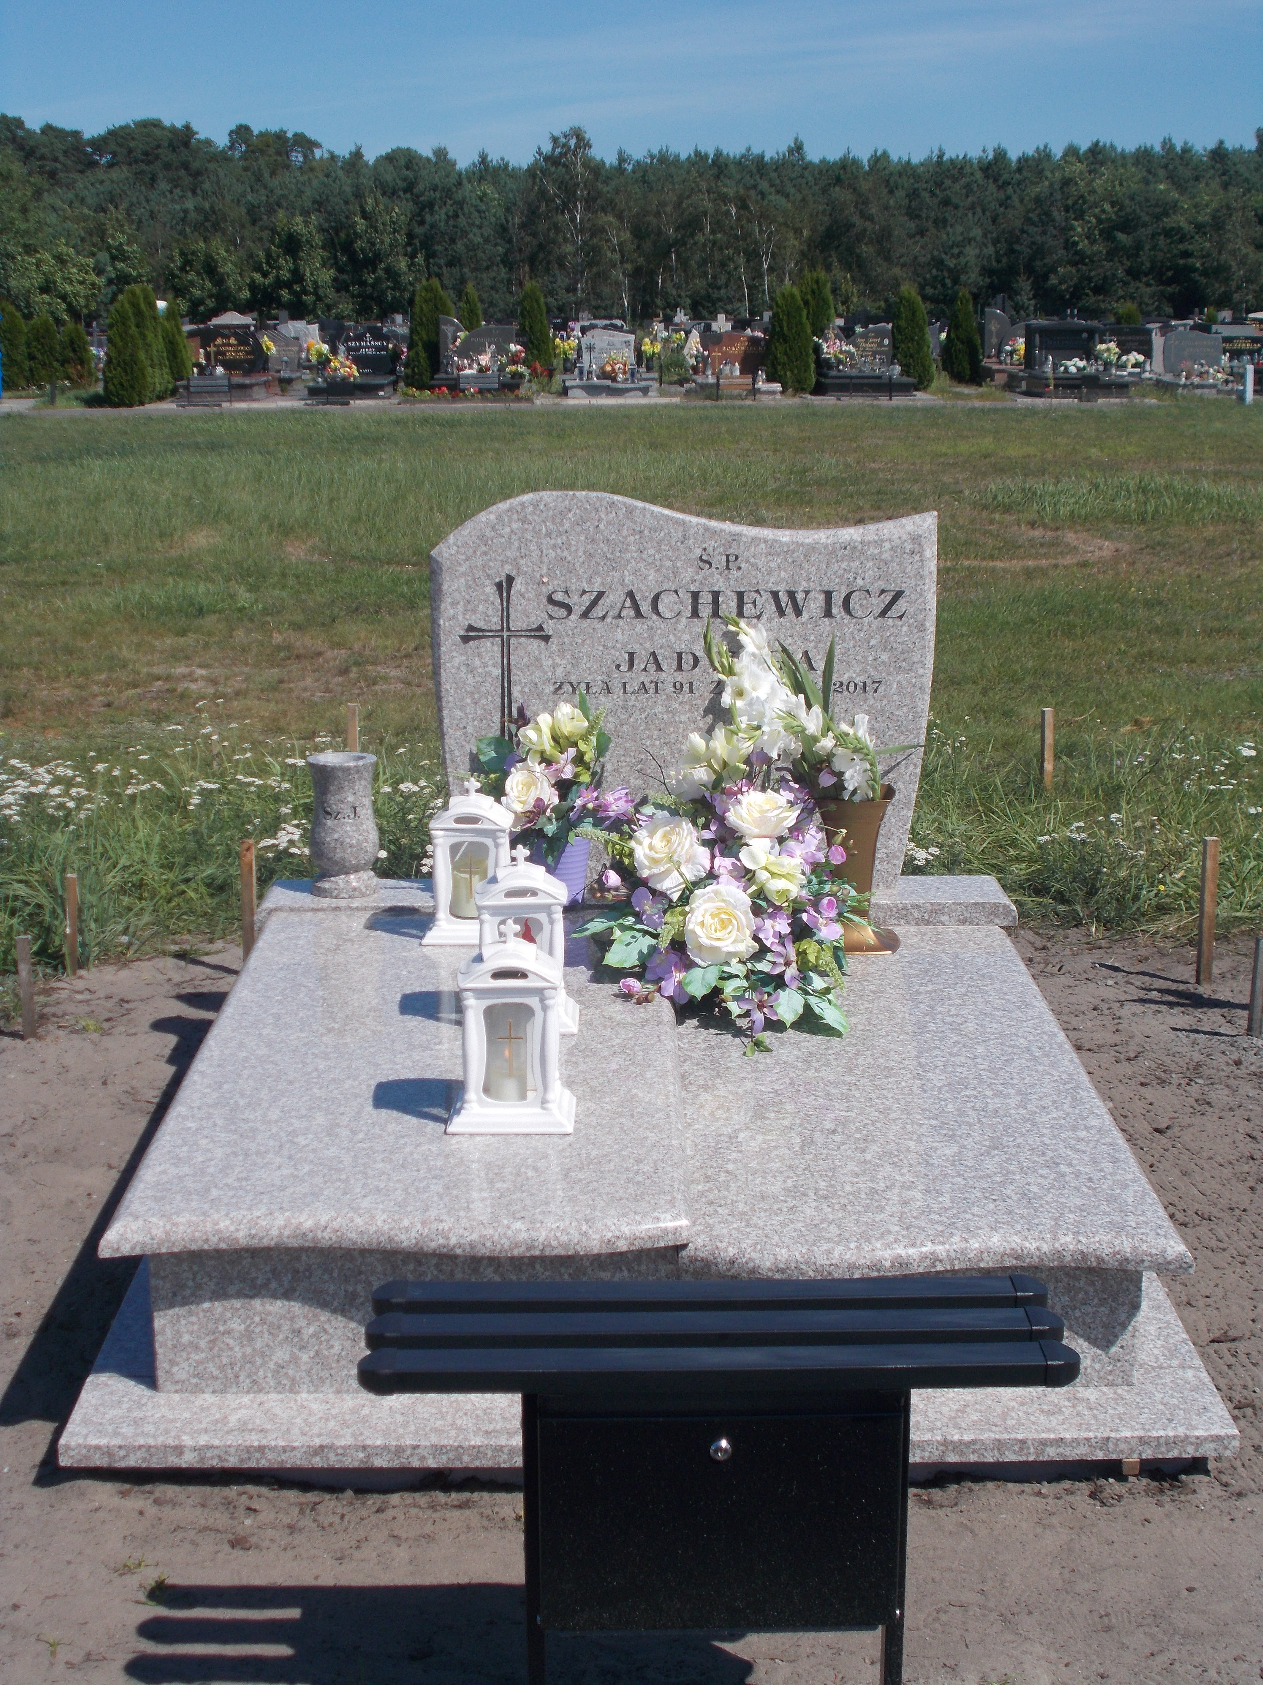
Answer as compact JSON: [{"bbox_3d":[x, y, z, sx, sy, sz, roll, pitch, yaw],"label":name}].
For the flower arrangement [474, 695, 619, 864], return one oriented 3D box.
[{"bbox_3d":[-0.148,-0.109,4.271,0.250,0.275,0.220,0,14,0],"label":"flower arrangement"}]

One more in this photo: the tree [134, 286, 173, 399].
[{"bbox_3d":[-7.176,-7.492,36.500,0.630,1.650,0.630,0,13,0],"label":"tree"}]

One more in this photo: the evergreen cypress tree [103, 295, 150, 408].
[{"bbox_3d":[-7.260,-7.070,35.000,0.680,1.580,0.680,0,13,0],"label":"evergreen cypress tree"}]

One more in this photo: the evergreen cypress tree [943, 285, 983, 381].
[{"bbox_3d":[5.169,-7.923,38.000,0.600,1.530,0.600,0,13,0],"label":"evergreen cypress tree"}]

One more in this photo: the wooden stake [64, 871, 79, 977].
[{"bbox_3d":[-1.198,0.175,5.172,0.027,0.236,0.027,0,14,0],"label":"wooden stake"}]

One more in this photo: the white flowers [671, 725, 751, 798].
[{"bbox_3d":[0.151,-0.154,4.630,0.148,0.125,0.120,0,13,0],"label":"white flowers"}]

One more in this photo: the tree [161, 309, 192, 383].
[{"bbox_3d":[-7.486,-8.221,40.000,0.541,1.336,0.541,0,14,0],"label":"tree"}]

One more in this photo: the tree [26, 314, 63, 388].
[{"bbox_3d":[-9.890,-8.294,41.000,0.600,1.180,0.600,0,13,0],"label":"tree"}]

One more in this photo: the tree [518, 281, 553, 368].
[{"bbox_3d":[-1.520,-8.132,38.500,0.560,1.570,0.560,0,13,0],"label":"tree"}]

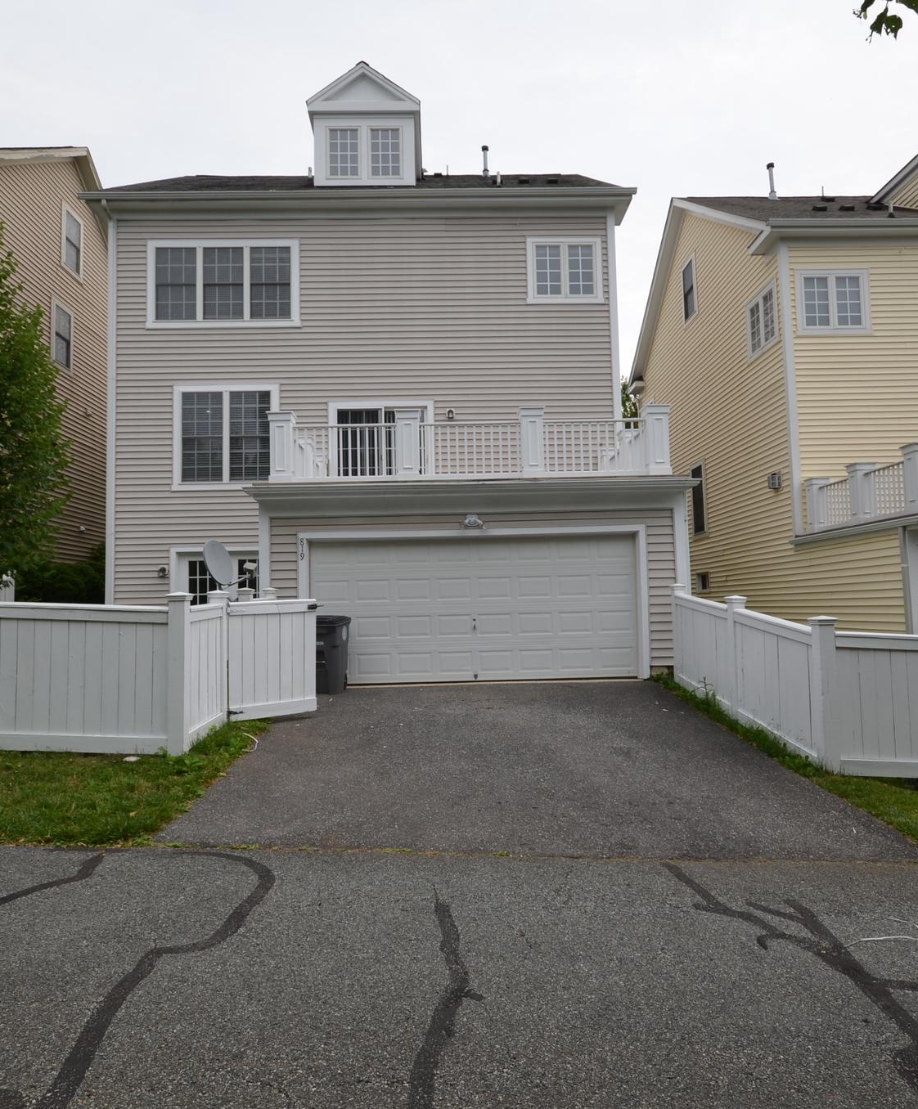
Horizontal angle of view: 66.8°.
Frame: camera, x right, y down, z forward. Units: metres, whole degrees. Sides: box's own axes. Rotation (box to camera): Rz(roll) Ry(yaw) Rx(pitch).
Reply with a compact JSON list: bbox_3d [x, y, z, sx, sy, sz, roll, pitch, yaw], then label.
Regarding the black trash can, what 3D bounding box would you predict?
[{"bbox_3d":[-1.883,1.408,9.761,0.650,1.070,0.680,-2,-4,10],"label":"black trash can"}]

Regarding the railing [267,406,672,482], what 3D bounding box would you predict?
[{"bbox_3d":[0.126,-1.487,11.830,5.940,1.090,3.400,-1,-4,-2],"label":"railing"}]

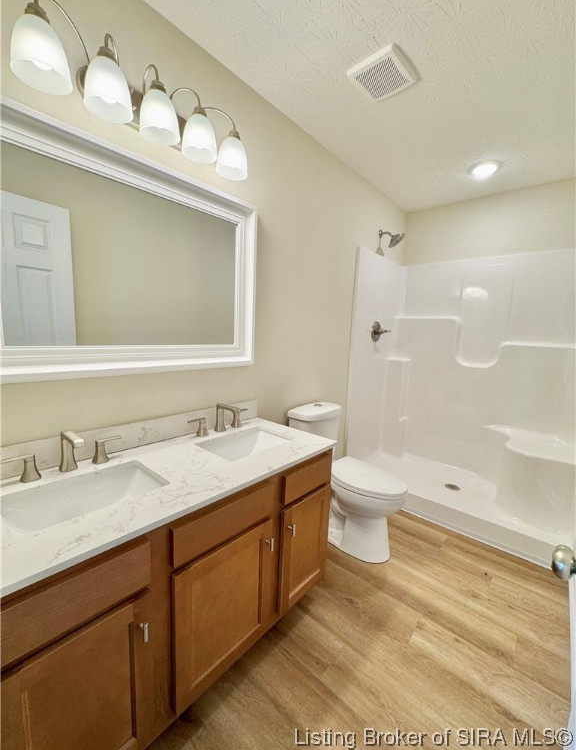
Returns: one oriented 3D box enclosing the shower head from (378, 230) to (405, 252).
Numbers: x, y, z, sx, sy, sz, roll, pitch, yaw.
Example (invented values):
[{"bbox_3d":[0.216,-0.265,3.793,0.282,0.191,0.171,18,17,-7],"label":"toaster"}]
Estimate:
[{"bbox_3d":[0.850,-1.117,2.521,0.211,0.156,0.131,9,11,41],"label":"shower head"}]

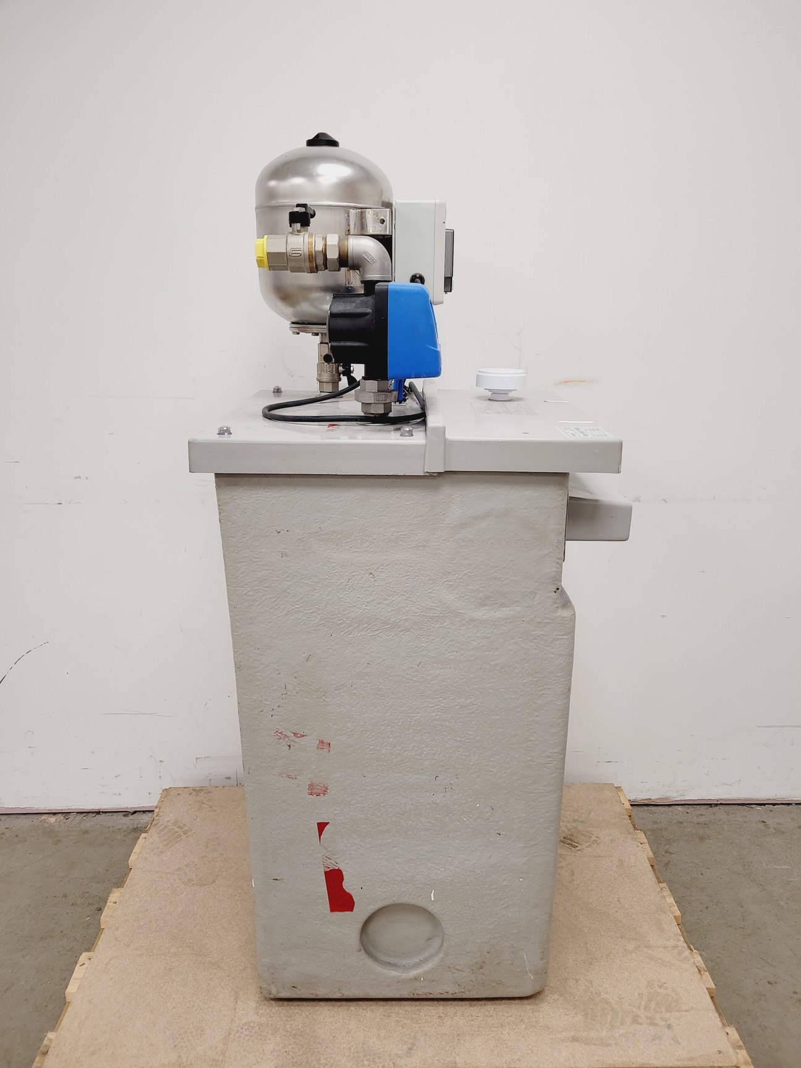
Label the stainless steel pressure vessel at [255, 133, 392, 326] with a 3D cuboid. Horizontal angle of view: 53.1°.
[{"bbox_3d":[-0.133,-0.528,1.406,0.239,0.319,0.239,0,17,0],"label":"stainless steel pressure vessel"}]

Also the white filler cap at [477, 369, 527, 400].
[{"bbox_3d":[0.182,-0.268,1.445,0.090,0.052,0.090,0,17,0],"label":"white filler cap"}]

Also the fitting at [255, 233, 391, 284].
[{"bbox_3d":[-0.114,-0.404,1.177,0.199,0.074,0.059,0,17,0],"label":"fitting"}]

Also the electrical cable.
[{"bbox_3d":[-0.088,-0.221,1.314,0.265,0.041,0.268,0,17,0],"label":"electrical cable"}]

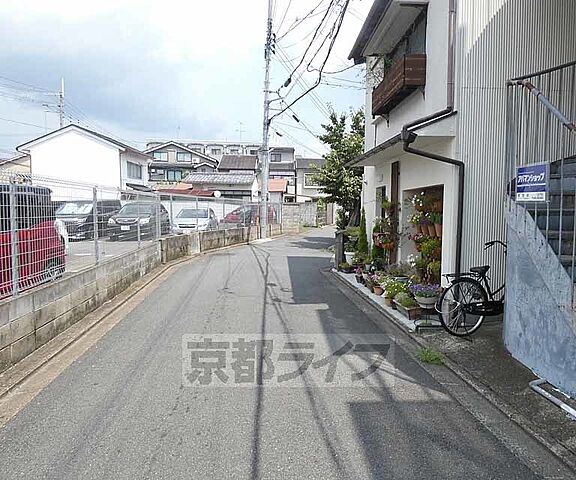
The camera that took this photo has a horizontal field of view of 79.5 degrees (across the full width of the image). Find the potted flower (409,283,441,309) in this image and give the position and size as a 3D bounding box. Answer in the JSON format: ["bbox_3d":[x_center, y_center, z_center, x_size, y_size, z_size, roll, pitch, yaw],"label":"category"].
[{"bbox_3d":[1.733,0.705,4.400,0.380,0.290,0.380,0,4,0],"label":"potted flower"}]

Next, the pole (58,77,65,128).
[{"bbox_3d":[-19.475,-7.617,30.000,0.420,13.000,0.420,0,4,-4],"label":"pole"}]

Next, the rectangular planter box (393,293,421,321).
[{"bbox_3d":[1.751,0.967,5.080,0.240,0.280,0.560,0,4,-4],"label":"rectangular planter box"}]

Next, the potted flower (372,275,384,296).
[{"bbox_3d":[1.580,0.794,6.050,0.220,0.360,0.220,0,4,0],"label":"potted flower"}]

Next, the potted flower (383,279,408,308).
[{"bbox_3d":[1.768,0.880,5.700,0.350,0.450,0.350,0,4,-4],"label":"potted flower"}]

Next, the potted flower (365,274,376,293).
[{"bbox_3d":[1.580,0.828,6.600,0.230,0.330,0.230,0,4,-4],"label":"potted flower"}]

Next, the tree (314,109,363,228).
[{"bbox_3d":[2.283,-2.322,13.300,2.900,5.200,2.900,0,4,-4],"label":"tree"}]

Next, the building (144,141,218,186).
[{"bbox_3d":[-14.600,-7.387,46.605,10.800,9.600,8.500,0,4,0],"label":"building"}]

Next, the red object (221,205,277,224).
[{"bbox_3d":[-2.564,-1.493,22.500,3.750,1.550,1.650,0,4,-6],"label":"red object"}]

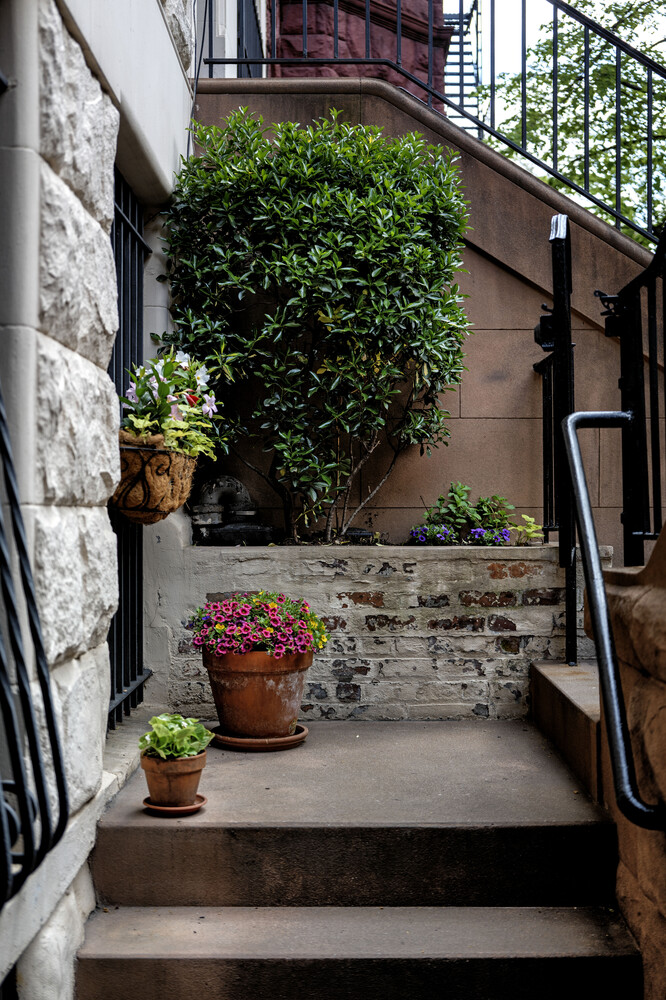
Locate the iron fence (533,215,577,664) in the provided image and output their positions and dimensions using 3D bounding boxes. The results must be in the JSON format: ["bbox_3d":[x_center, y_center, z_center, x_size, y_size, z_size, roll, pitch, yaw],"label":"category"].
[{"bbox_3d":[0.722,-0.189,3.998,0.102,1.408,0.653,0,0,0],"label":"iron fence"}]

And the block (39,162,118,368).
[{"bbox_3d":[-0.678,-0.515,2.754,0.224,0.359,0.673,0,0,0],"label":"block"}]

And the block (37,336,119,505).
[{"bbox_3d":[-0.678,-0.163,2.754,0.224,0.352,0.673,0,0,0],"label":"block"}]

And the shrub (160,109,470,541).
[{"bbox_3d":[-0.061,-0.612,4.131,1.071,1.489,0.836,0,0,0],"label":"shrub"}]

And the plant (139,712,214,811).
[{"bbox_3d":[-0.359,0.595,2.744,0.175,0.212,0.171,0,0,0],"label":"plant"}]

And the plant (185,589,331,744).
[{"bbox_3d":[-0.221,0.479,3.499,0.413,0.439,0.403,0,0,0],"label":"plant"}]

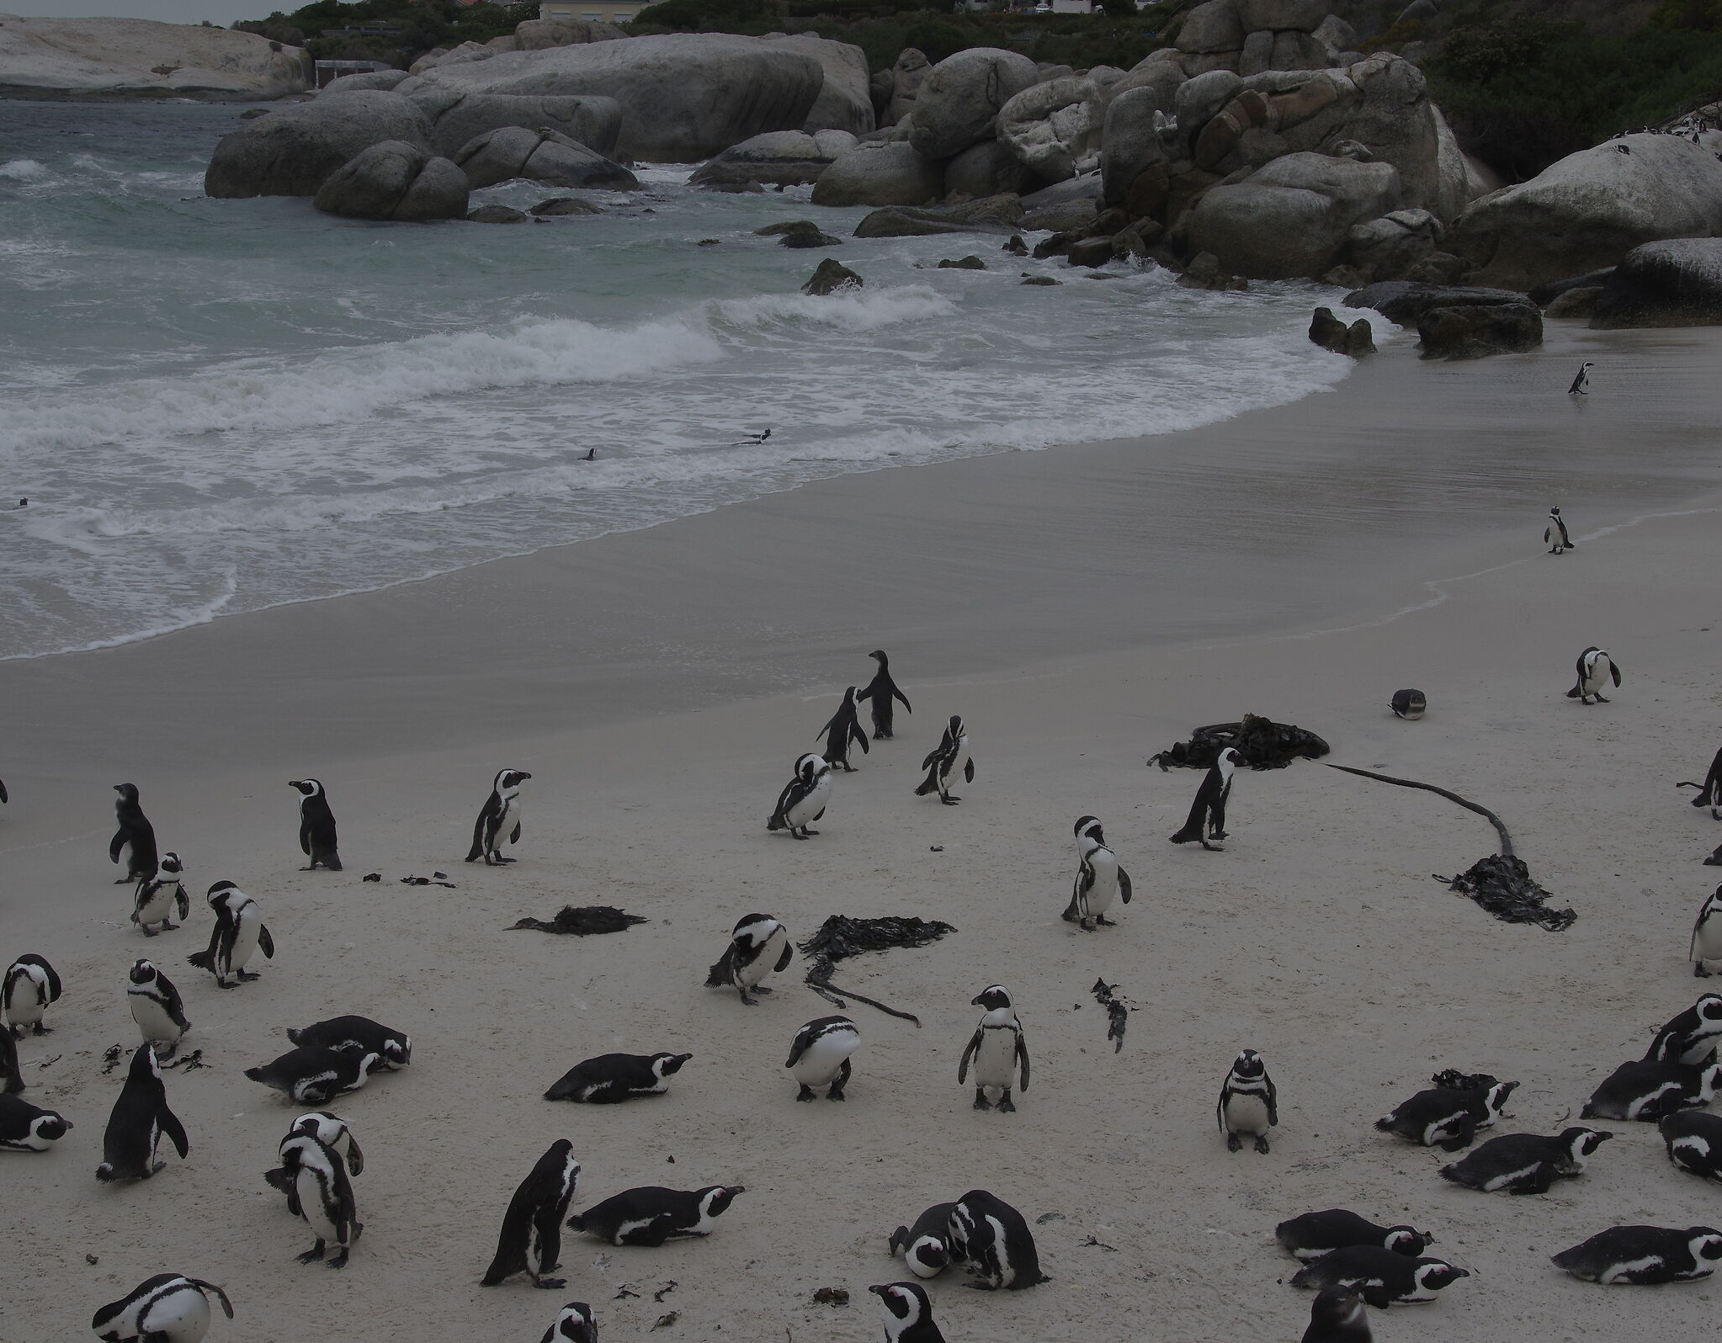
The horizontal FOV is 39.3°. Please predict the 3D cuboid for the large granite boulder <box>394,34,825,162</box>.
[{"bbox_3d":[-12.113,-27.787,116.764,19.500,5.600,10.000,-1,15,-6],"label":"large granite boulder"}]

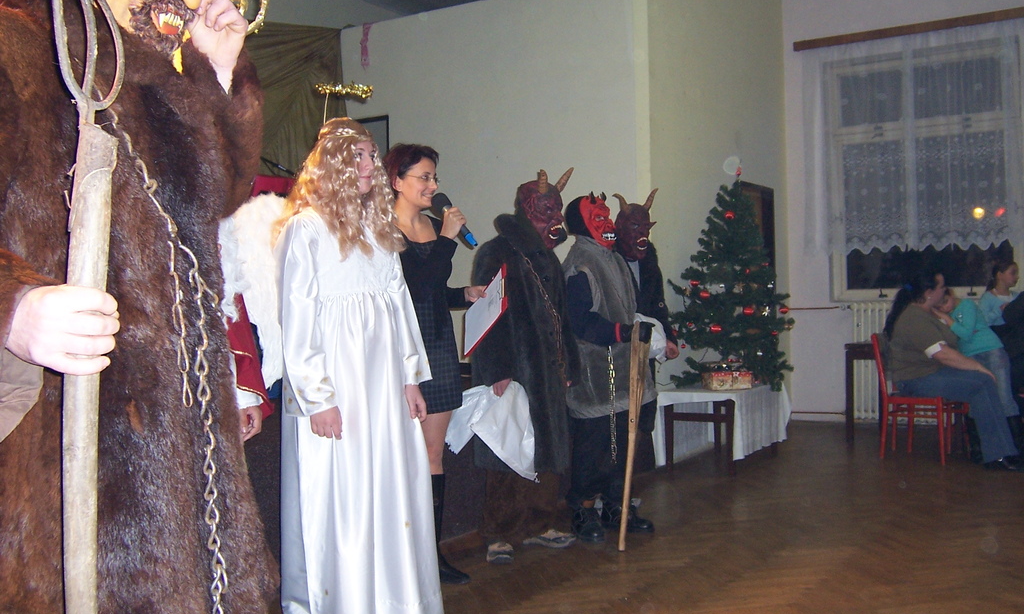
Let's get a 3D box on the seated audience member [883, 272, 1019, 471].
[{"bbox_3d":[2.915,0.395,6.502,0.860,1.250,0.520,-1,1,41],"label":"seated audience member"}]

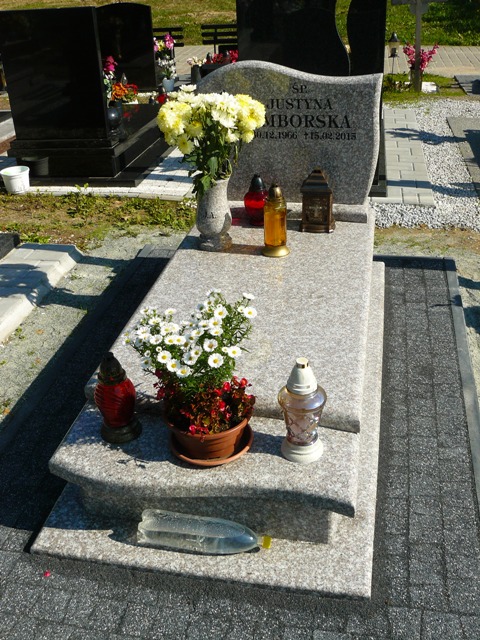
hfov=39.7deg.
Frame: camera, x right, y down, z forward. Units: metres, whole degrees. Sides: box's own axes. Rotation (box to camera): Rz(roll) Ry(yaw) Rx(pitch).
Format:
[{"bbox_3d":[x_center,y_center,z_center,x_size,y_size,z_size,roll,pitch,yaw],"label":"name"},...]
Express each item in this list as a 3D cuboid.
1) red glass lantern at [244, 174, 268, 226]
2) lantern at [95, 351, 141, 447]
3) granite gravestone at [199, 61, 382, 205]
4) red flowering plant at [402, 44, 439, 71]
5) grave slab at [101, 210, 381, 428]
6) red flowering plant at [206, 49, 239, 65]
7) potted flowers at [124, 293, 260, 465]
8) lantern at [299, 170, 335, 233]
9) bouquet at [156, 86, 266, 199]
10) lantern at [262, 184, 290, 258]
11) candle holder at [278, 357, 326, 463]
[{"bbox_3d":[0.071,-0.485,2.699,0.101,0.192,0.101,4,31,11],"label":"red glass lantern"},{"bbox_3d":[-0.329,0.193,1.760,0.111,0.251,0.111,4,30,11],"label":"lantern"},{"bbox_3d":[0.200,-0.808,2.878,0.800,0.613,0.097,3,31,11],"label":"granite gravestone"},{"bbox_3d":[1.780,-2.583,6.550,0.350,0.290,0.300,4,31,11],"label":"red flowering plant"},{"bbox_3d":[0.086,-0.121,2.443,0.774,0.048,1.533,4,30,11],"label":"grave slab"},{"bbox_3d":[-0.188,-2.673,6.752,0.380,0.170,0.220,4,30,11],"label":"red flowering plant"},{"bbox_3d":[-0.113,0.130,1.602,0.310,0.395,0.265,4,31,11],"label":"potted flowers"},{"bbox_3d":[0.329,-0.507,2.793,0.124,0.255,0.124,8,31,18],"label":"lantern"},{"bbox_3d":[-0.110,-0.671,2.572,0.396,0.381,0.341,4,30,11],"label":"bouquet"},{"bbox_3d":[0.141,-0.399,2.595,0.108,0.279,0.108,4,30,11],"label":"lantern"},{"bbox_3d":[0.148,0.204,1.577,0.114,0.268,0.114,4,31,11],"label":"candle holder"}]

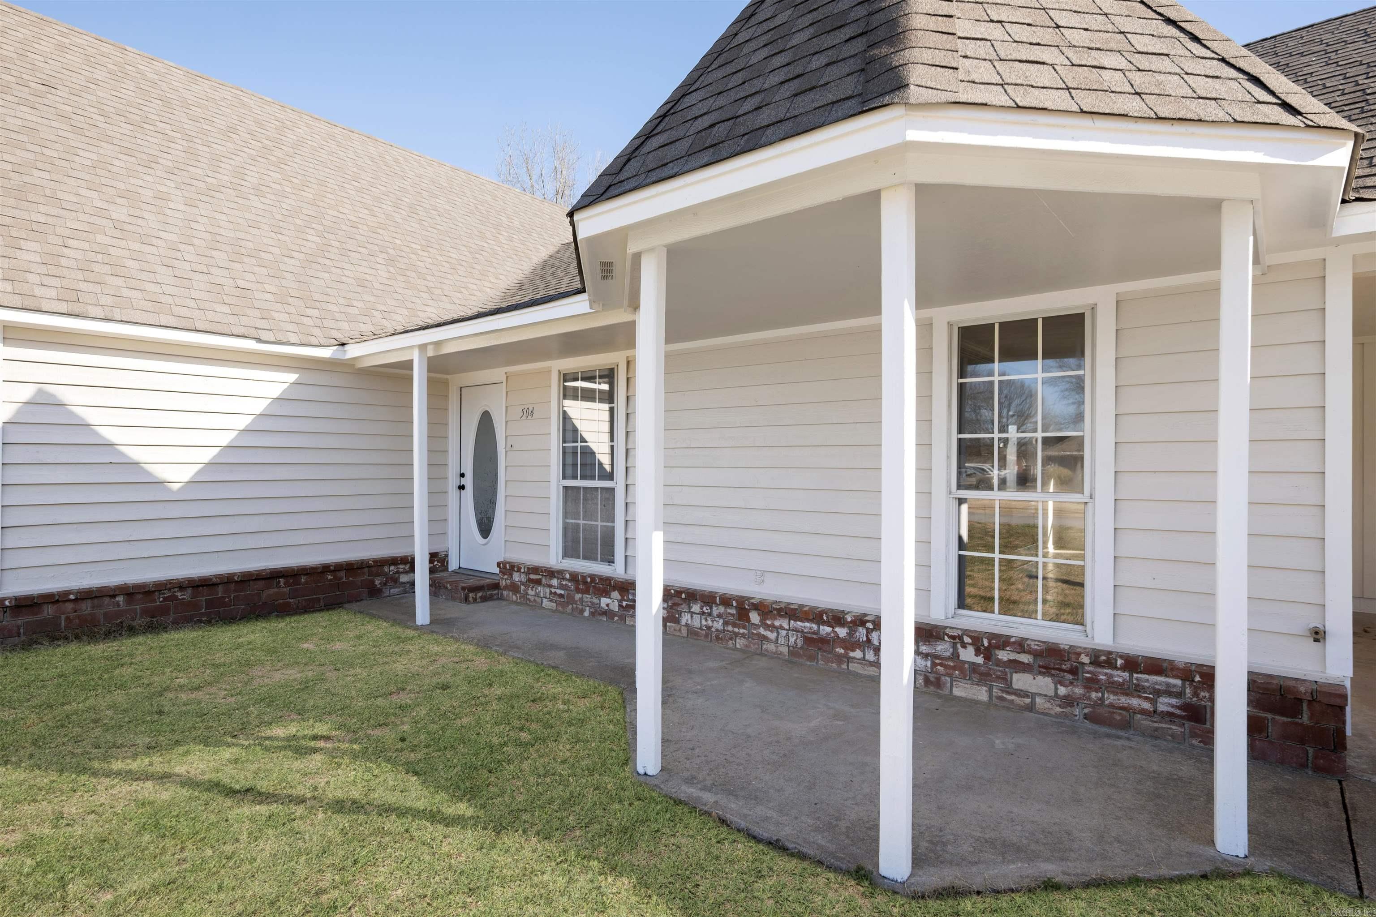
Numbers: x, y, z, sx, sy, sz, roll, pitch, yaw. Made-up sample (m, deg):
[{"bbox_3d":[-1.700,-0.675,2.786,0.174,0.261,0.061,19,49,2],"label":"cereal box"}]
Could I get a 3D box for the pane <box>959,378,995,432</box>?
[{"bbox_3d":[1.794,-0.315,4.048,0.219,0.337,0.025,0,0,37],"label":"pane"}]

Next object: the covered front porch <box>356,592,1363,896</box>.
[{"bbox_3d":[-0.499,1.547,4.412,7.350,0.130,2.180,0,0,37],"label":"covered front porch"}]

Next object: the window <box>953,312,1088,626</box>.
[{"bbox_3d":[1.934,0.062,3.822,0.734,1.778,0.080,0,0,37],"label":"window"}]

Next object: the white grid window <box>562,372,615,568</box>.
[{"bbox_3d":[-0.931,0.070,6.076,0.750,1.790,0.060,0,0,38],"label":"white grid window"}]

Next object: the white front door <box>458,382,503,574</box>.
[{"bbox_3d":[-2.223,0.222,7.163,0.914,2.040,0.050,0,0,38],"label":"white front door"}]

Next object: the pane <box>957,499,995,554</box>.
[{"bbox_3d":[1.794,0.421,4.041,0.217,0.345,0.025,0,0,37],"label":"pane"}]

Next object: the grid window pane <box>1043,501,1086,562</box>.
[{"bbox_3d":[2.141,0.414,3.711,0.215,0.340,0.030,0,0,38],"label":"grid window pane"}]

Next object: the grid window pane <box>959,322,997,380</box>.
[{"bbox_3d":[1.797,-0.664,4.050,0.218,0.345,0.025,0,0,37],"label":"grid window pane"}]

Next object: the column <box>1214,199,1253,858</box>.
[{"bbox_3d":[2.015,0.255,2.409,0.090,2.385,0.090,0,0,38],"label":"column"}]

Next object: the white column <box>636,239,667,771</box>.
[{"bbox_3d":[-0.162,0.248,2.998,0.090,2.385,0.090,0,0,38],"label":"white column"}]

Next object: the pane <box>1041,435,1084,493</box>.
[{"bbox_3d":[2.137,0.030,3.712,0.215,0.325,0.030,0,0,38],"label":"pane"}]

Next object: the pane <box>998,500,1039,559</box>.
[{"bbox_3d":[1.982,0.419,3.902,0.226,0.347,0.025,0,0,37],"label":"pane"}]

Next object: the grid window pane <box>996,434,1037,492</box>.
[{"bbox_3d":[1.980,0.034,3.907,0.222,0.338,0.025,0,0,37],"label":"grid window pane"}]

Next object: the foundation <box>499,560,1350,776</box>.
[{"bbox_3d":[0.547,1.229,4.855,6.201,0.423,0.150,0,0,38],"label":"foundation"}]

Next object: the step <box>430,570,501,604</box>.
[{"bbox_3d":[-2.484,1.406,7.074,0.940,0.180,0.450,0,0,37],"label":"step"}]

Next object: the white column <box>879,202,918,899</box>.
[{"bbox_3d":[0.752,0.263,2.332,0.090,2.430,0.090,0,0,37],"label":"white column"}]

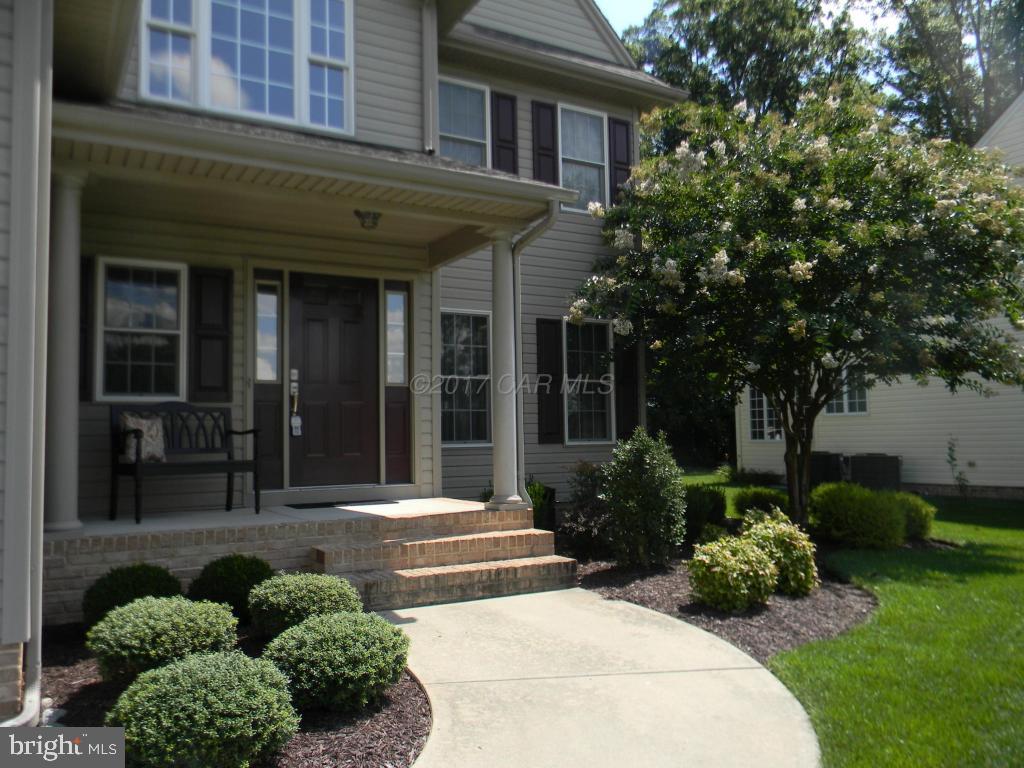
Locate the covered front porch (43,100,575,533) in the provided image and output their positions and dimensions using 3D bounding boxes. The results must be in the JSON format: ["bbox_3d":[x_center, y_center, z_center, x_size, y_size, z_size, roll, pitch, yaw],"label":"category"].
[{"bbox_3d":[-1.637,-0.578,6.848,3.900,3.310,2.180,1,-5,-29],"label":"covered front porch"}]

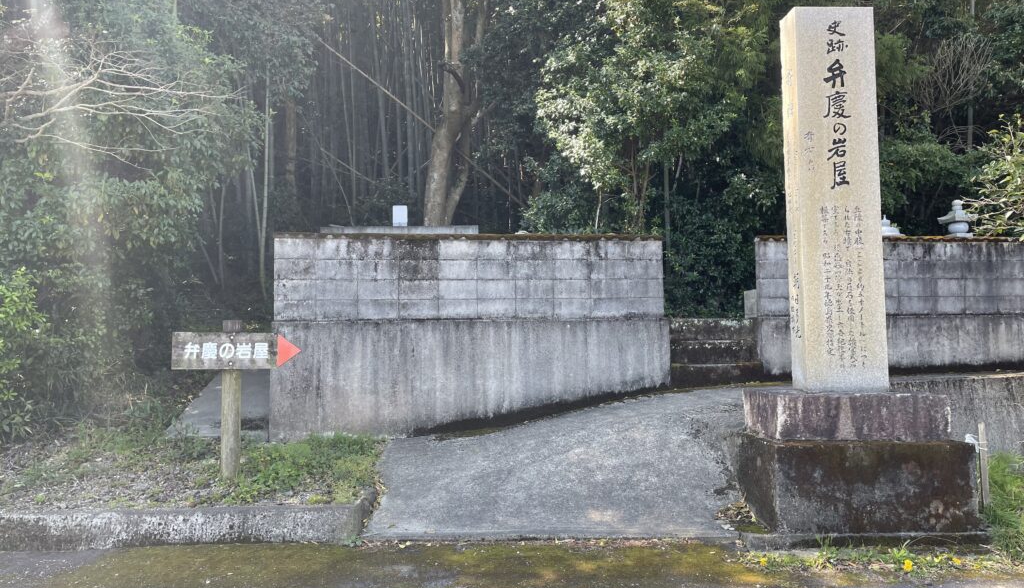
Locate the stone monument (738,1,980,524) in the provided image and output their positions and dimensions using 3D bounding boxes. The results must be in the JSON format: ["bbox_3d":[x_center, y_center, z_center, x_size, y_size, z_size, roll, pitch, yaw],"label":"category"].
[{"bbox_3d":[2.680,-0.267,6.312,1.490,4.140,1.020,-1,-3,0],"label":"stone monument"}]

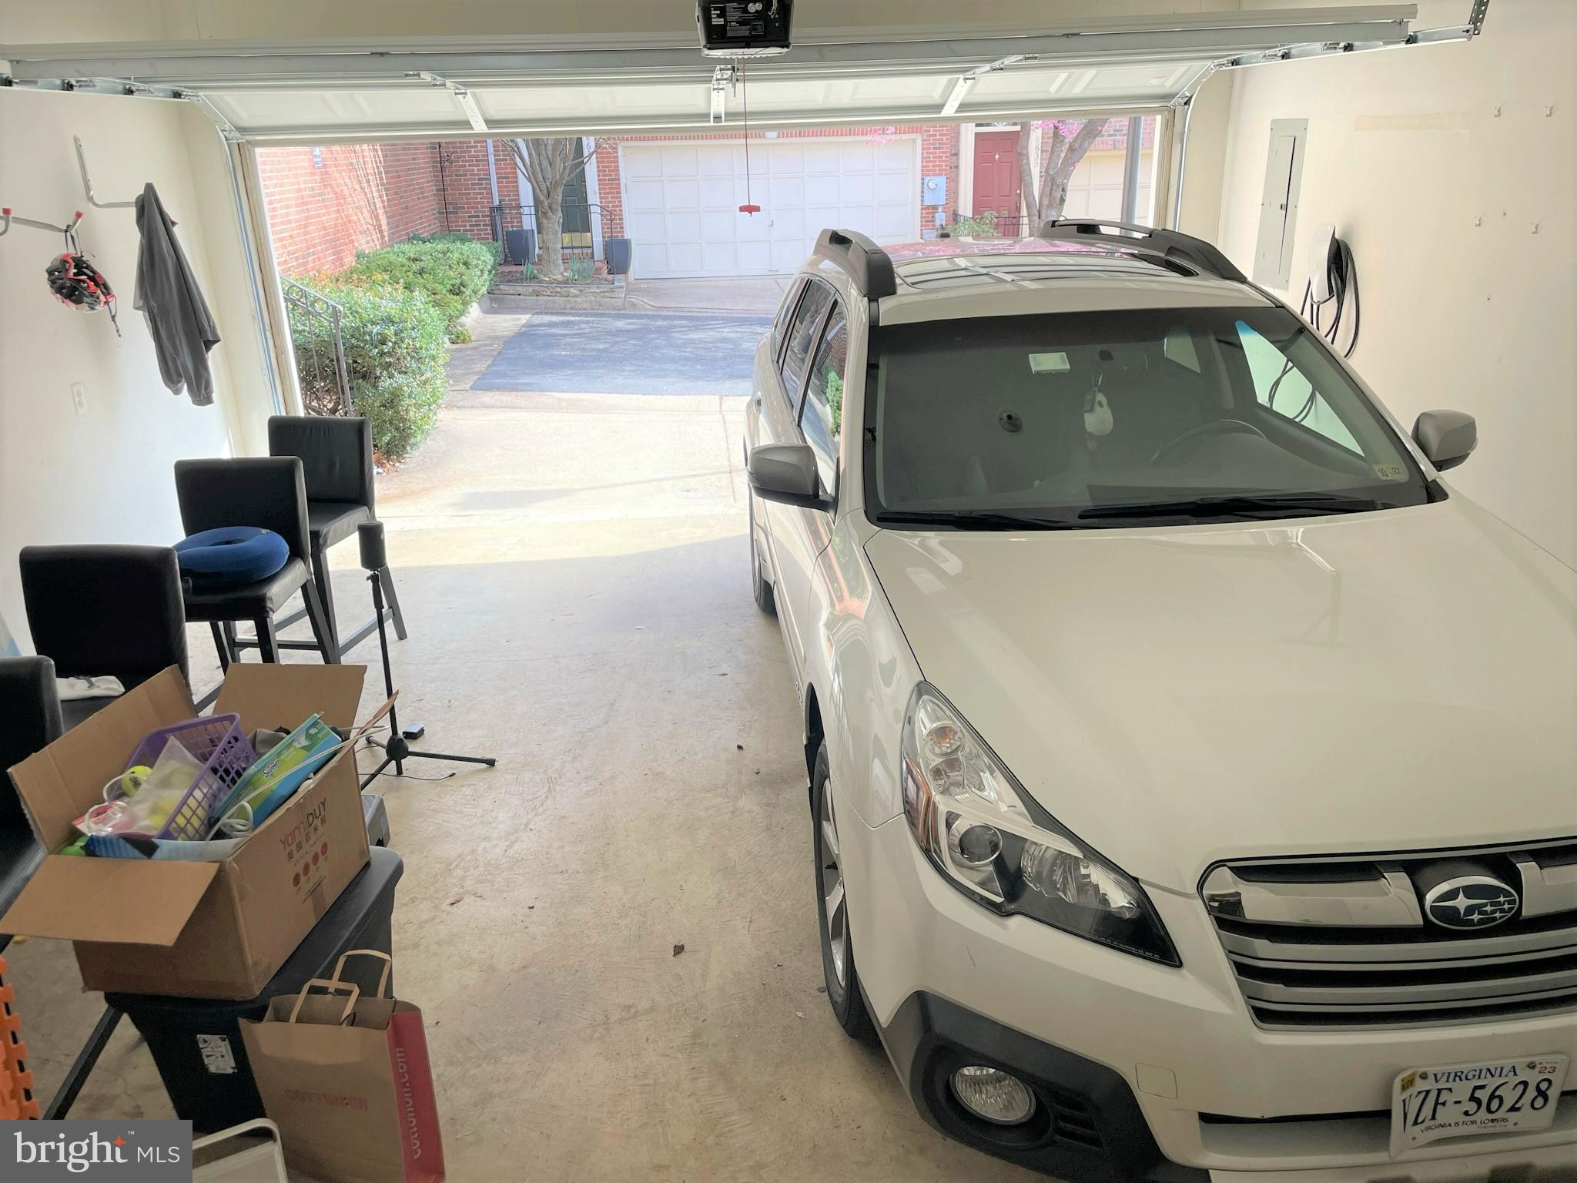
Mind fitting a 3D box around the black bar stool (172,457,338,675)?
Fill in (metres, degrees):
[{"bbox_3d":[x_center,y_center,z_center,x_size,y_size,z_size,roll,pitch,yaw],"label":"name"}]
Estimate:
[{"bbox_3d":[-1.919,0.074,4.159,0.447,0.988,0.523,-2,21,0],"label":"black bar stool"}]

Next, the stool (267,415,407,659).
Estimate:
[{"bbox_3d":[-1.926,-0.172,4.801,0.447,0.988,0.523,2,21,11],"label":"stool"}]

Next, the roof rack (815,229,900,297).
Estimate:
[{"bbox_3d":[0.183,-1.255,4.369,0.090,0.140,1.981,-3,21,-3],"label":"roof rack"}]

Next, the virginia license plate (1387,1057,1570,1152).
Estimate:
[{"bbox_3d":[1.087,0.809,1.876,0.300,0.155,0.022,-4,21,-5],"label":"virginia license plate"}]

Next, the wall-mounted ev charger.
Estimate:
[{"bbox_3d":[2.489,-1.499,5.438,0.118,0.360,0.160,-3,21,-4],"label":"wall-mounted ev charger"}]

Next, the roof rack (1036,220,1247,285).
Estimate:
[{"bbox_3d":[1.266,-1.328,4.463,0.090,0.140,1.980,-4,21,-6],"label":"roof rack"}]

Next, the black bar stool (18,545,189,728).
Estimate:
[{"bbox_3d":[-1.921,0.412,3.277,0.447,0.988,0.523,0,21,6],"label":"black bar stool"}]

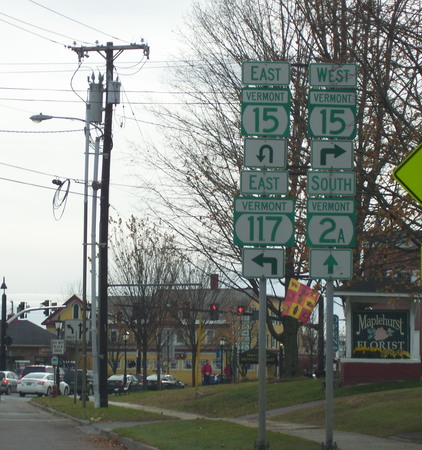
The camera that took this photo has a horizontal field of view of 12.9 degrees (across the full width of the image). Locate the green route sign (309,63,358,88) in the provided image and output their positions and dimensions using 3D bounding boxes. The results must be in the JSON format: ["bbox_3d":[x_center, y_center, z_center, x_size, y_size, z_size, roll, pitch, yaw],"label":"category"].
[{"bbox_3d":[1.541,-1.896,23.583,0.610,0.305,0.030,1,-5,-5],"label":"green route sign"}]

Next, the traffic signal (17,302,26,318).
[{"bbox_3d":[-12.376,5.597,122.000,0.480,1.070,0.360,0,-5,12],"label":"traffic signal"}]

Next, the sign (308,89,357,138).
[{"bbox_3d":[1.530,-1.404,23.544,0.610,0.610,0.030,1,-5,-5],"label":"sign"}]

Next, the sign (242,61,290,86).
[{"bbox_3d":[0.702,-1.913,23.600,0.610,0.305,0.030,1,-5,-7],"label":"sign"}]

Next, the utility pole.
[{"bbox_3d":[-3.270,-0.041,58.767,2.550,11.544,0.600,-1,-5,18],"label":"utility pole"}]

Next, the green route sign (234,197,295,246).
[{"bbox_3d":[0.677,-0.040,23.450,0.762,0.610,0.030,1,-5,-7],"label":"green route sign"}]

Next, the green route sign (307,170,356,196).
[{"bbox_3d":[1.531,-0.521,23.600,0.610,0.305,0.030,1,-5,-7],"label":"green route sign"}]

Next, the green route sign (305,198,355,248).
[{"bbox_3d":[1.506,-0.031,23.434,0.610,0.610,0.030,1,-5,-5],"label":"green route sign"}]

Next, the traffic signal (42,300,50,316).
[{"bbox_3d":[-10.946,5.543,124.000,0.460,1.070,0.360,-1,-5,20],"label":"traffic signal"}]

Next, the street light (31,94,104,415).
[{"bbox_3d":[-4.406,0.935,58.686,2.250,9.523,0.400,1,-5,-6],"label":"street light"}]

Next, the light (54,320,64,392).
[{"bbox_3d":[-8.381,7.262,103.000,0.420,4.200,0.420,1,-5,-7],"label":"light"}]

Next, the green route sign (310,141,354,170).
[{"bbox_3d":[1.525,-0.887,23.503,0.533,0.381,0.030,1,-5,-5],"label":"green route sign"}]

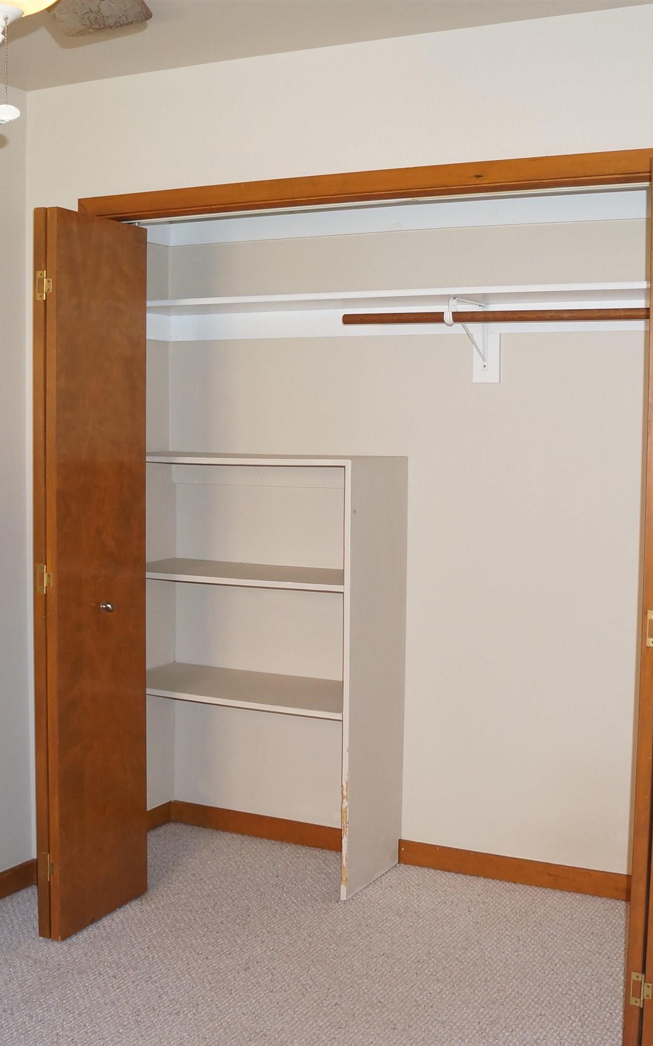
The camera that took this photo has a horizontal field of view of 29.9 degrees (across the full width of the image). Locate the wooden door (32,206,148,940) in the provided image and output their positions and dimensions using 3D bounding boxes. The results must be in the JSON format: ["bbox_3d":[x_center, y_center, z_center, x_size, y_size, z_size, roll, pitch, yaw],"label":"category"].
[{"bbox_3d":[-0.659,0.148,3.533,0.073,2.007,0.430,3,5,27],"label":"wooden door"}]

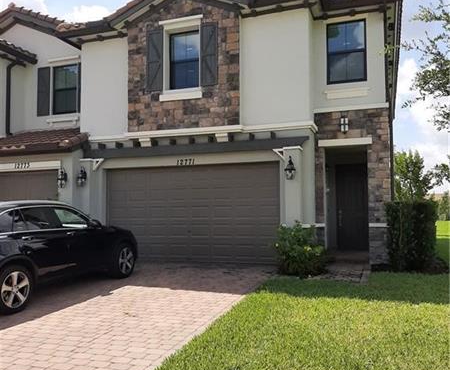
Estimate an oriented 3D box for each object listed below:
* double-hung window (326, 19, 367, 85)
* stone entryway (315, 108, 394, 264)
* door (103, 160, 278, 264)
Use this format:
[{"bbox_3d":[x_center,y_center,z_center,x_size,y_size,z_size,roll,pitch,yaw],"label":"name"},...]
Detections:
[{"bbox_3d":[2.980,-3.232,11.010,0.922,1.535,0.100,-2,-6,19],"label":"double-hung window"},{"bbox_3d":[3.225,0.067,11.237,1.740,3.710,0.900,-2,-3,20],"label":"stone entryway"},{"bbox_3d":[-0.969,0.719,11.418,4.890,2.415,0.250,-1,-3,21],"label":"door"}]

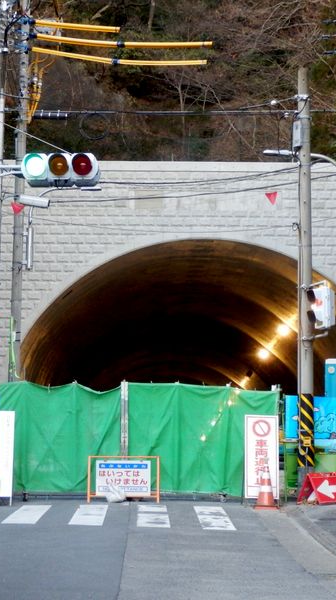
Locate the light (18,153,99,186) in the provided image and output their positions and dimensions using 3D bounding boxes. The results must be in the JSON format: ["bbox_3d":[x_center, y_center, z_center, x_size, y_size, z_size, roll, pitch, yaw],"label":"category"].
[{"bbox_3d":[-1.734,-2.087,28.200,1.230,0.440,0.400,0,2,7],"label":"light"}]

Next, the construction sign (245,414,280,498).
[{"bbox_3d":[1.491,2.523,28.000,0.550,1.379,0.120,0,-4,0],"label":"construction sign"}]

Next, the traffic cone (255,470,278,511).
[{"bbox_3d":[1.492,2.821,26.600,0.380,0.719,0.380,0,-4,0],"label":"traffic cone"}]

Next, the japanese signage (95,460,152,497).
[{"bbox_3d":[-0.709,2.846,28.000,0.880,0.580,0.070,0,-8,0],"label":"japanese signage"}]

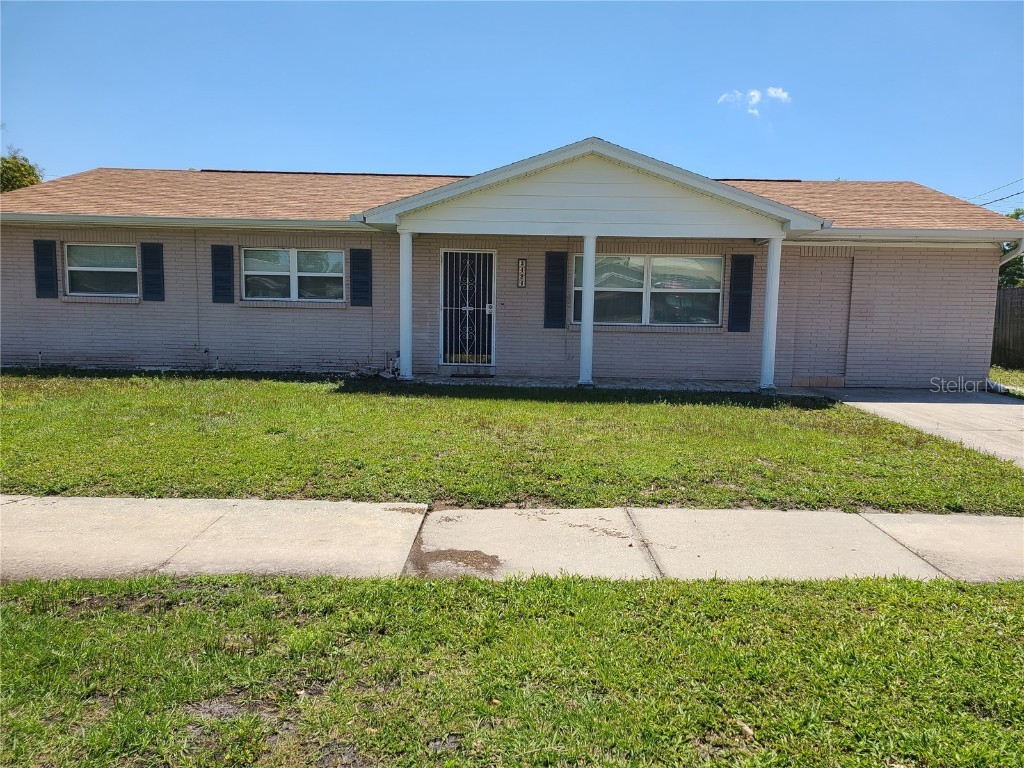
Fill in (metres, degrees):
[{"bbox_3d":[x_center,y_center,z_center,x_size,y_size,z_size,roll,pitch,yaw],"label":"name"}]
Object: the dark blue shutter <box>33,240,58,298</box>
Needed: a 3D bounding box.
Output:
[{"bbox_3d":[-8.196,-2.015,13.526,0.379,1.000,0.040,1,7,1],"label":"dark blue shutter"}]

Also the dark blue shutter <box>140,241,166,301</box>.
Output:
[{"bbox_3d":[-6.305,-1.967,13.510,0.378,1.001,0.040,1,7,1],"label":"dark blue shutter"}]

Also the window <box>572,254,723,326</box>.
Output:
[{"bbox_3d":[2.392,-1.649,13.596,2.637,1.206,0.100,1,7,1],"label":"window"}]

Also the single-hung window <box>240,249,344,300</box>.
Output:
[{"bbox_3d":[-3.859,-1.930,13.632,1.822,0.897,0.100,1,7,1],"label":"single-hung window"}]

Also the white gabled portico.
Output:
[{"bbox_3d":[1.231,-1.919,12.647,7.250,3.880,1.650,1,7,1],"label":"white gabled portico"}]

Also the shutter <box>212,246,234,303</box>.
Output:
[{"bbox_3d":[-5.074,-1.929,13.501,0.378,1.001,0.040,1,7,1],"label":"shutter"}]

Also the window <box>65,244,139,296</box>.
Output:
[{"bbox_3d":[-7.261,-2.017,13.660,1.283,0.900,0.100,1,7,1],"label":"window"}]

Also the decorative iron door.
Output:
[{"bbox_3d":[-0.777,-1.340,13.547,0.985,2.041,0.080,1,7,1],"label":"decorative iron door"}]

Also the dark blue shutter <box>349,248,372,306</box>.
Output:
[{"bbox_3d":[-2.644,-1.864,13.482,0.377,1.000,0.040,1,7,1],"label":"dark blue shutter"}]

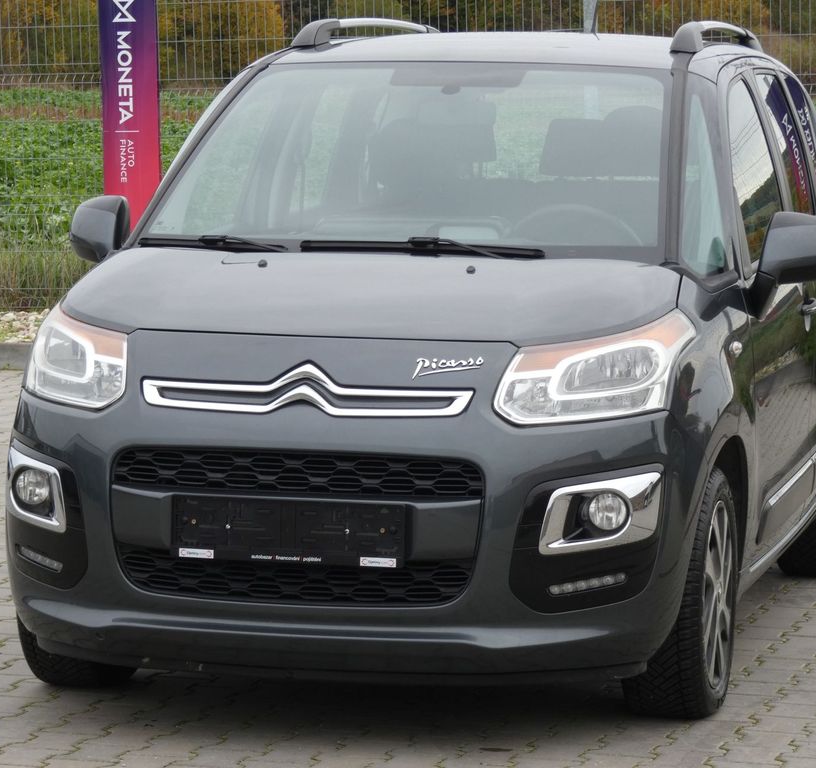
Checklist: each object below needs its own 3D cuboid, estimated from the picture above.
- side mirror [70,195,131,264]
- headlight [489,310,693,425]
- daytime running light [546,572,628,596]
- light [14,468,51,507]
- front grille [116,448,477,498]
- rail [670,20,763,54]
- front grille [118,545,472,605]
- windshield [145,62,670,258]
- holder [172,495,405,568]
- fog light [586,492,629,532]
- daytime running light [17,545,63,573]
[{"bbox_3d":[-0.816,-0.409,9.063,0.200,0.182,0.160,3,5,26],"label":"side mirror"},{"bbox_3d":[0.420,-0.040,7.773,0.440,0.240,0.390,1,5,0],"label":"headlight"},{"bbox_3d":[0.389,0.437,7.582,0.187,0.028,0.036,-10,8,-24],"label":"daytime running light"},{"bbox_3d":[-0.852,0.234,7.924,0.085,0.087,0.060,2,5,14],"label":"light"},{"bbox_3d":[-0.251,0.195,7.568,0.835,0.104,0.080,2,5,14],"label":"front grille"},{"bbox_3d":[0.885,-0.983,9.846,0.085,0.090,1.220,2,5,14],"label":"rail"},{"bbox_3d":[-0.255,0.422,7.585,0.800,0.122,0.080,2,5,14],"label":"front grille"},{"bbox_3d":[0.045,-0.567,8.667,1.320,0.110,1.000,2,36,14],"label":"windshield"},{"bbox_3d":[-0.264,0.324,7.588,0.530,0.137,0.025,2,5,14],"label":"holder"},{"bbox_3d":[0.442,0.283,7.659,0.086,0.086,0.060,2,5,14],"label":"fog light"},{"bbox_3d":[-0.826,0.394,7.880,0.036,0.028,0.187,-2,13,-37],"label":"daytime running light"}]

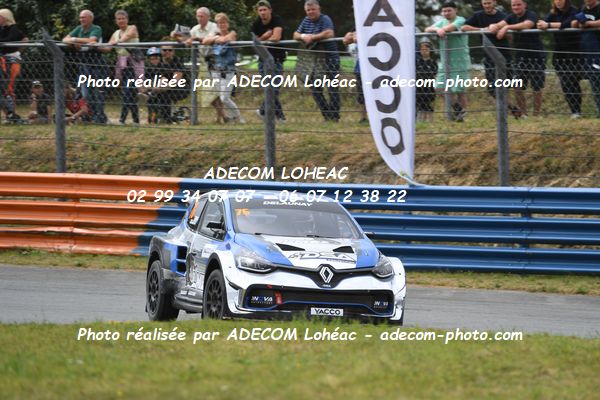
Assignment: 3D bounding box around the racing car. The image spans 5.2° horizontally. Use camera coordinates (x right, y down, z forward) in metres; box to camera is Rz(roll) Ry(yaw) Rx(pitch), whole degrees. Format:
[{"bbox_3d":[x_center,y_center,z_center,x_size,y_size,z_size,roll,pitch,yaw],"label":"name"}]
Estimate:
[{"bbox_3d":[-0.235,0.619,67.884,1.920,1.400,4.100,3,0,-15],"label":"racing car"}]

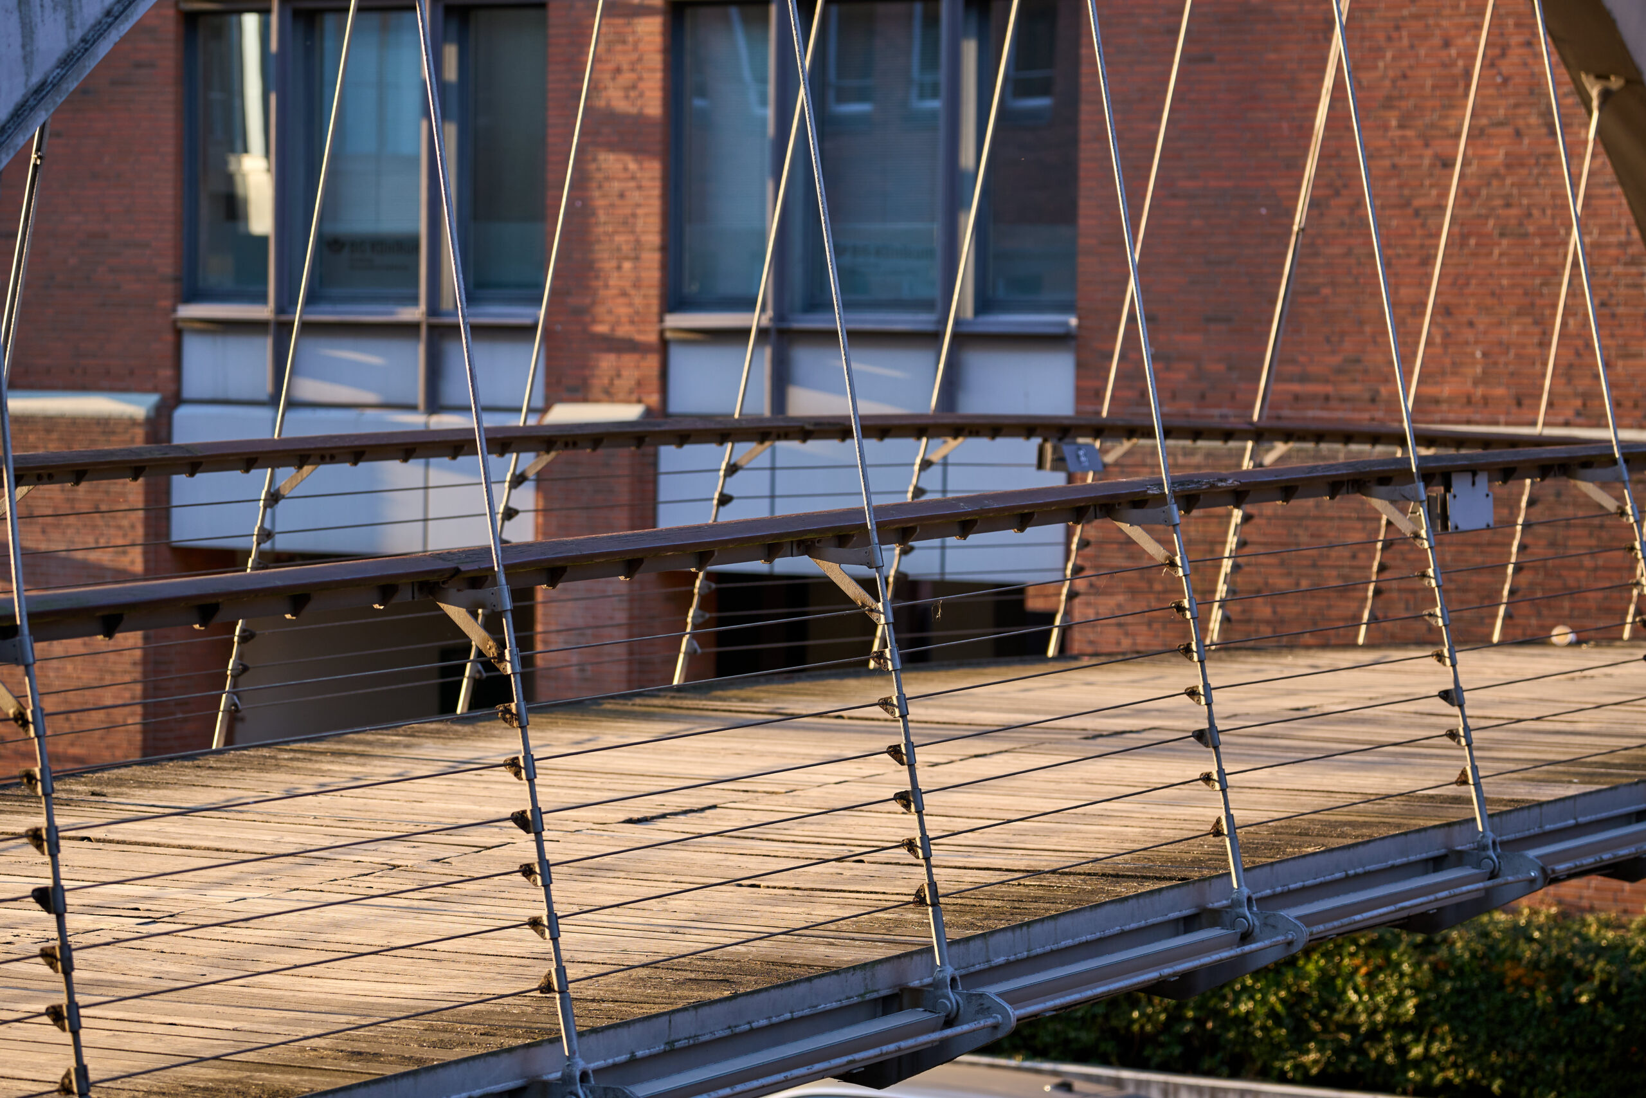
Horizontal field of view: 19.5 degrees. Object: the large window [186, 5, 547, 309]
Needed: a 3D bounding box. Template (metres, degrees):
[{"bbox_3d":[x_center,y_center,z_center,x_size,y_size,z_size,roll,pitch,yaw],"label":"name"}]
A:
[{"bbox_3d":[-3.518,-3.006,36.895,3.397,2.315,0.200,2,3,28],"label":"large window"}]

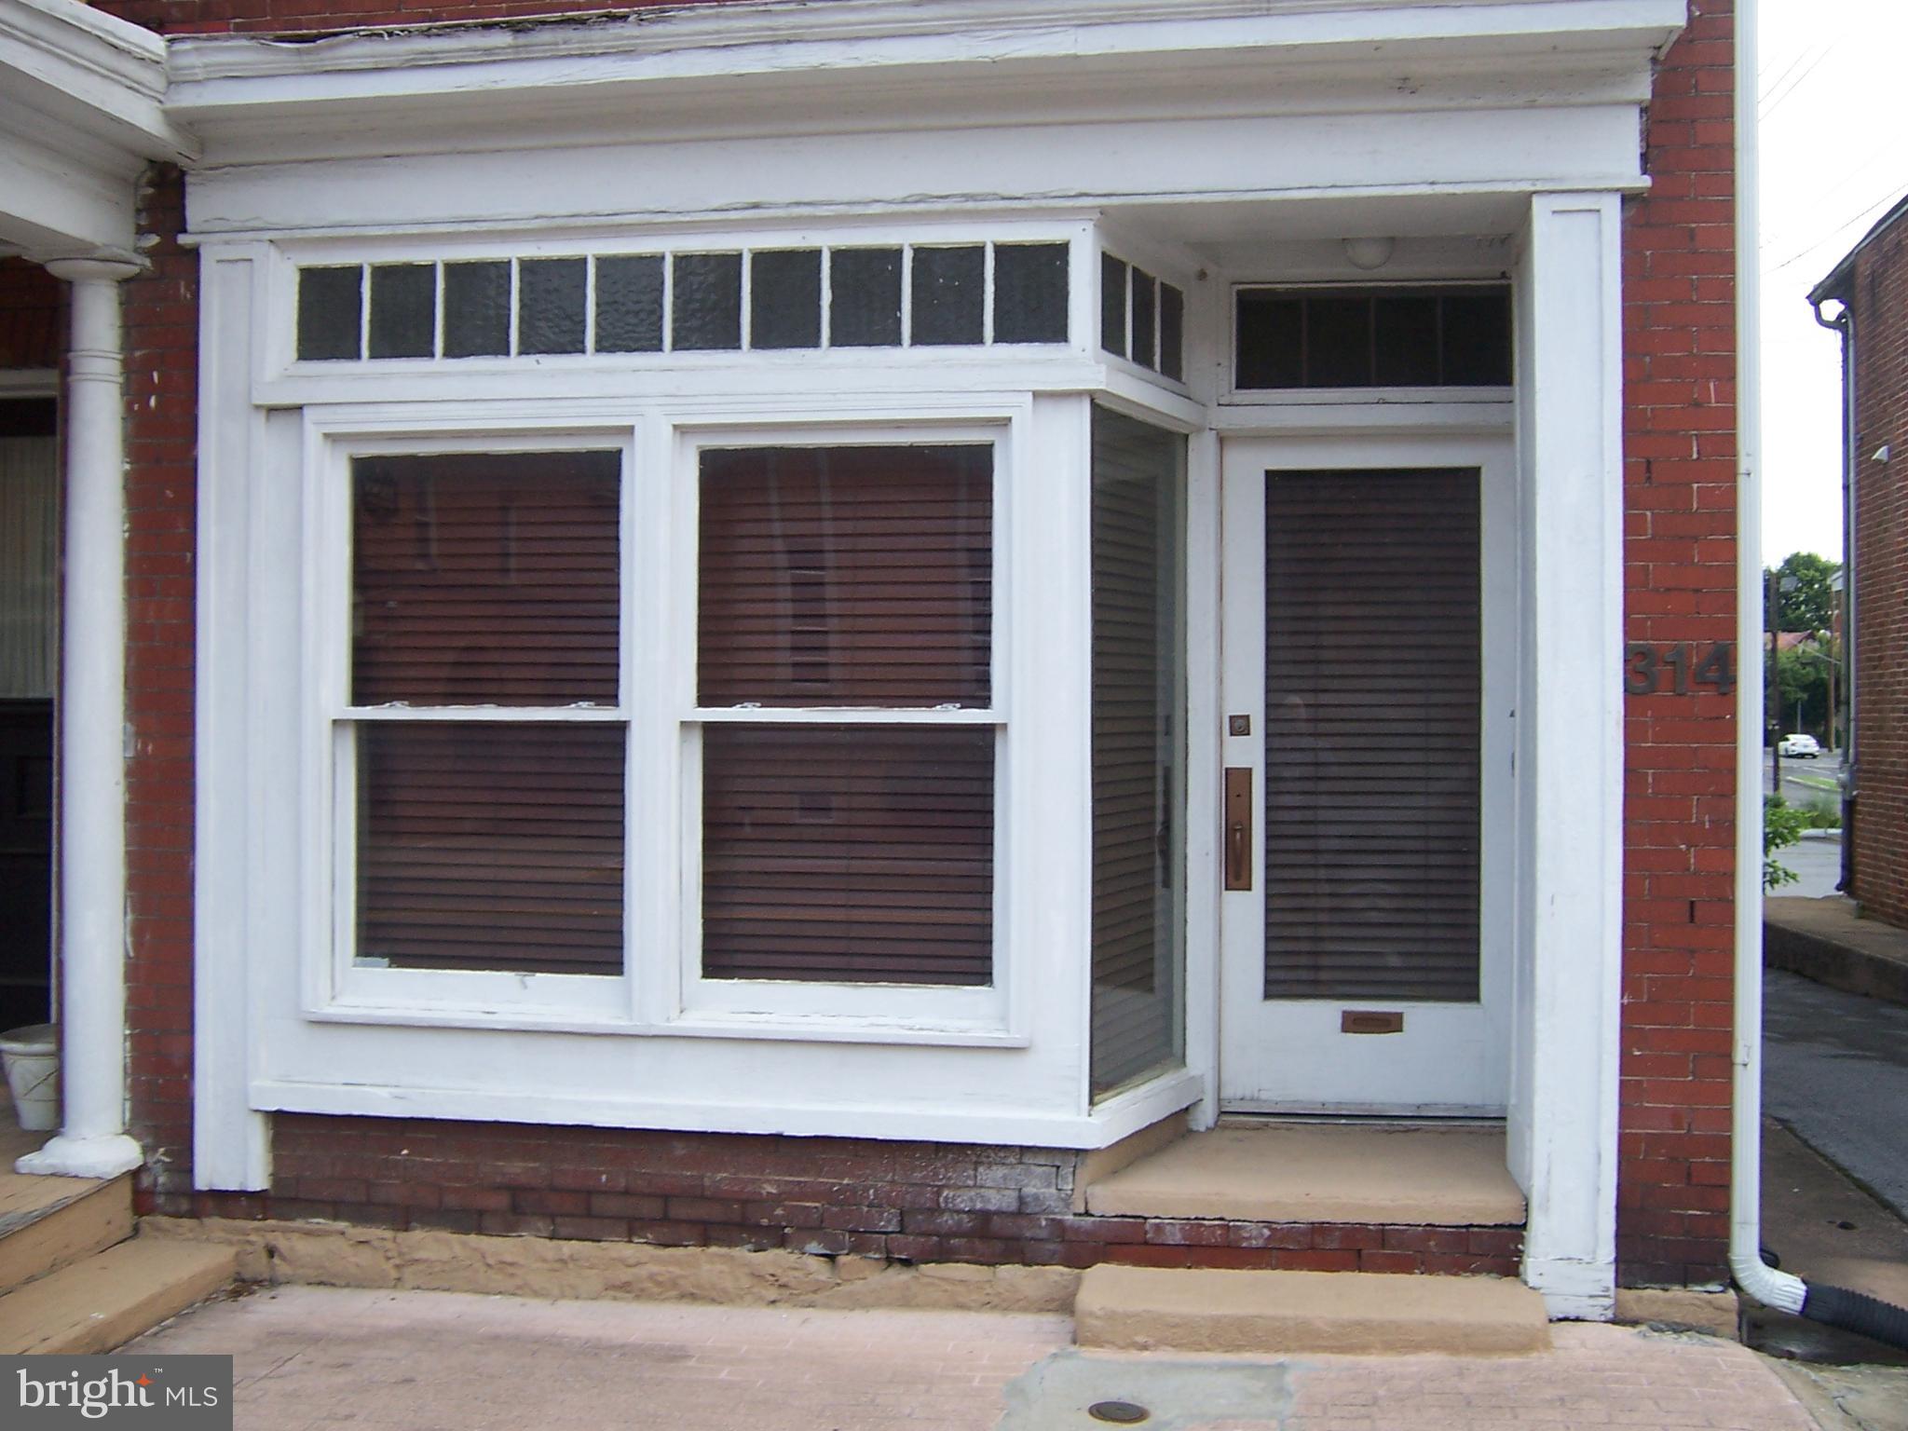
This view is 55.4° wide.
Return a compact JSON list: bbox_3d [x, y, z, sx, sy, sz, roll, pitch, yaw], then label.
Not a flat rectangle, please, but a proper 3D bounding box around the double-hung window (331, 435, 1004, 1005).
[{"bbox_3d":[-0.830,0.016,5.190,1.976,1.601,0.090,0,1,8],"label":"double-hung window"}]

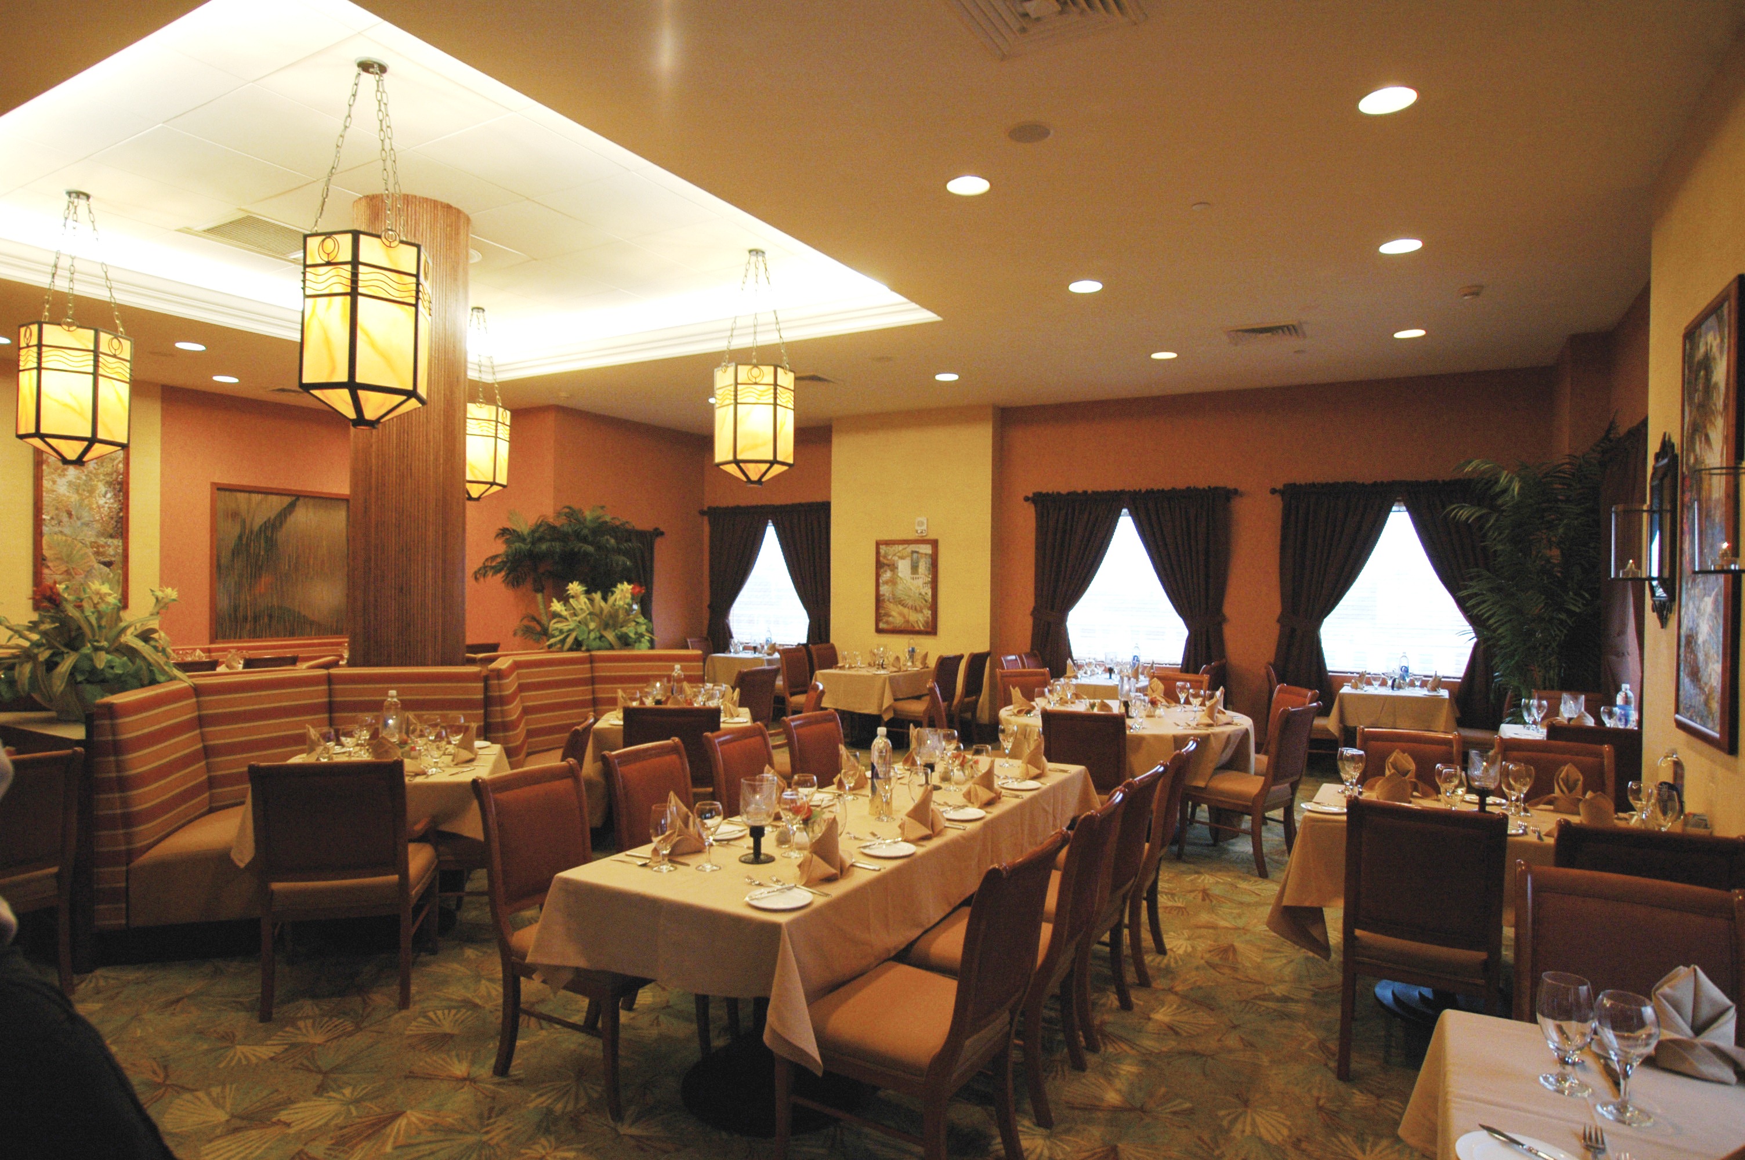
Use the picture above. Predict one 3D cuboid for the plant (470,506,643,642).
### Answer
[{"bbox_3d":[-2.912,0.450,8.426,1.350,2.240,1.350,1,0,31],"label":"plant"}]

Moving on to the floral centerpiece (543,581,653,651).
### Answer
[{"bbox_3d":[-1.891,0.306,6.353,0.680,0.570,0.600,1,0,1],"label":"floral centerpiece"}]

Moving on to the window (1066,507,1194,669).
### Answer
[{"bbox_3d":[2.429,0.068,8.769,1.250,1.460,0.100,1,0,31],"label":"window"}]

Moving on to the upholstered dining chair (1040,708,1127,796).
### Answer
[{"bbox_3d":[1.165,1.140,4.995,0.440,0.953,0.650,1,1,18],"label":"upholstered dining chair"}]

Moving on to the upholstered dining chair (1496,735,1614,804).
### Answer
[{"bbox_3d":[2.947,1.216,3.939,0.470,0.940,0.630,1,0,31],"label":"upholstered dining chair"}]

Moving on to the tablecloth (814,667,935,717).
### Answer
[{"bbox_3d":[0.134,1.049,9.067,0.840,0.370,1.280,1,0,31],"label":"tablecloth"}]

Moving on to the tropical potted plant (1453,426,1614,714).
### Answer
[{"bbox_3d":[4.666,0.330,6.585,0.950,2.680,0.950,1,0,31],"label":"tropical potted plant"}]

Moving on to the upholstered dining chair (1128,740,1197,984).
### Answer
[{"bbox_3d":[1.057,1.185,4.027,0.630,0.940,0.470,1,0,31],"label":"upholstered dining chair"}]

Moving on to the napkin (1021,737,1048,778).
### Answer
[{"bbox_3d":[0.767,0.794,4.272,0.120,0.180,0.130,1,0,31],"label":"napkin"}]

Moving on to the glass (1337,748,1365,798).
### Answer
[{"bbox_3d":[1.952,0.783,3.754,0.092,0.187,0.092,1,1,31],"label":"glass"}]

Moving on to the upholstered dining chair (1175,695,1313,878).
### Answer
[{"bbox_3d":[2.127,1.148,5.259,0.650,0.953,0.440,1,1,45],"label":"upholstered dining chair"}]

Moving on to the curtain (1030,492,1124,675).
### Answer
[{"bbox_3d":[1.993,0.351,9.037,0.920,2.440,0.160,1,0,31],"label":"curtain"}]

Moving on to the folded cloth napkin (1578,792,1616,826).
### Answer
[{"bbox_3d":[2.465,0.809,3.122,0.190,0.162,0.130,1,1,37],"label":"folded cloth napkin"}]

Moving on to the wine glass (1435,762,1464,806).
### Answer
[{"bbox_3d":[2.197,0.768,3.490,0.080,0.175,0.080,1,1,31],"label":"wine glass"}]

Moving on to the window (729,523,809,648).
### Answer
[{"bbox_3d":[-1.192,0.041,10.553,1.300,1.420,0.120,1,1,31],"label":"window"}]

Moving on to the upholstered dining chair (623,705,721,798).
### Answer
[{"bbox_3d":[-1.074,1.129,5.126,0.510,0.920,0.590,1,0,-3],"label":"upholstered dining chair"}]

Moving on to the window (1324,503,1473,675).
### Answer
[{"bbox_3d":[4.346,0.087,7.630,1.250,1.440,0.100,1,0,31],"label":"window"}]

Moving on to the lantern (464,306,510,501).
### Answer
[{"bbox_3d":[-3.105,-1.374,7.196,0.470,1.500,0.470,1,0,31],"label":"lantern"}]

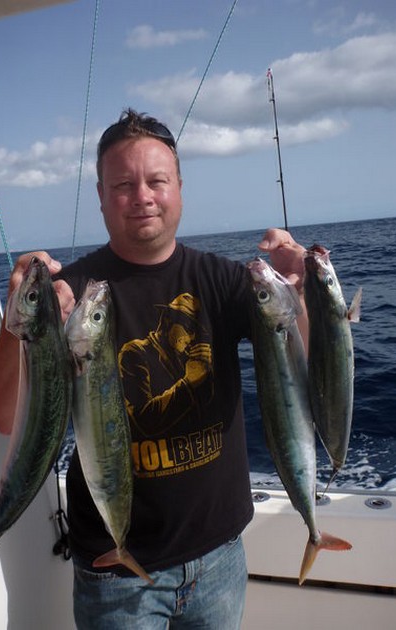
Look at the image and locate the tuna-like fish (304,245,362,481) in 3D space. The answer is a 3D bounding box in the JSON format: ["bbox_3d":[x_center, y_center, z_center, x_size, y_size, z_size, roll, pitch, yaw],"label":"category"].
[{"bbox_3d":[0.265,0.123,1.030,0.102,0.521,0.080,-12,14,-35],"label":"tuna-like fish"}]

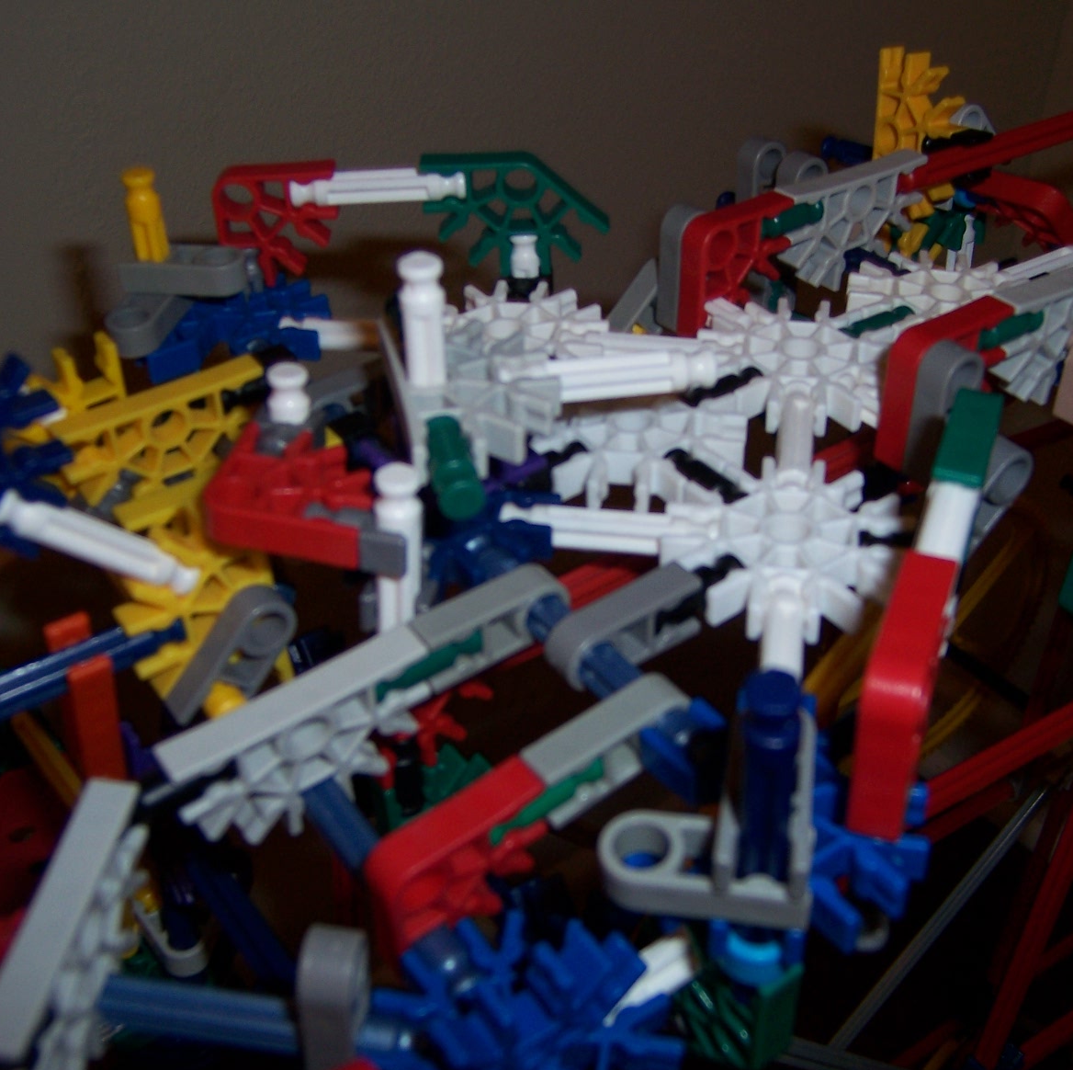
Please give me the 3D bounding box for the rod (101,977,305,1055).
[{"bbox_3d":[-0.040,0.052,0.148,0.055,0.006,0.006,4,40,9],"label":"rod"}]

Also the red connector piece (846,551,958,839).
[{"bbox_3d":[0.043,0.019,0.159,0.006,0.024,0.024,11,45,19],"label":"red connector piece"}]

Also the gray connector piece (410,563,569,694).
[{"bbox_3d":[-0.007,0.013,0.198,0.024,0.009,0.006,-27,48,-23],"label":"gray connector piece"}]

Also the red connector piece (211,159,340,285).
[{"bbox_3d":[-0.051,-0.062,0.272,0.024,0.024,0.006,-2,38,-3],"label":"red connector piece"}]

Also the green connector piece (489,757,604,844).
[{"bbox_3d":[0.000,0.033,0.176,0.017,0.006,0.006,-27,48,-23],"label":"green connector piece"}]

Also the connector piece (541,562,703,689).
[{"bbox_3d":[0.013,0.014,0.196,0.024,0.009,0.006,-26,45,-24],"label":"connector piece"}]

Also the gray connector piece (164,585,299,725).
[{"bbox_3d":[-0.047,0.019,0.213,0.010,0.024,0.006,23,15,-46],"label":"gray connector piece"}]

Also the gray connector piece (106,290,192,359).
[{"bbox_3d":[-0.078,-0.044,0.272,0.010,0.006,0.024,6,37,6],"label":"gray connector piece"}]

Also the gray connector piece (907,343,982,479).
[{"bbox_3d":[0.068,-0.021,0.228,0.009,0.024,0.006,-22,40,-27],"label":"gray connector piece"}]

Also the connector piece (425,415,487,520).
[{"bbox_3d":[-0.011,-0.009,0.178,0.006,0.006,0.017,-9,40,-7],"label":"connector piece"}]

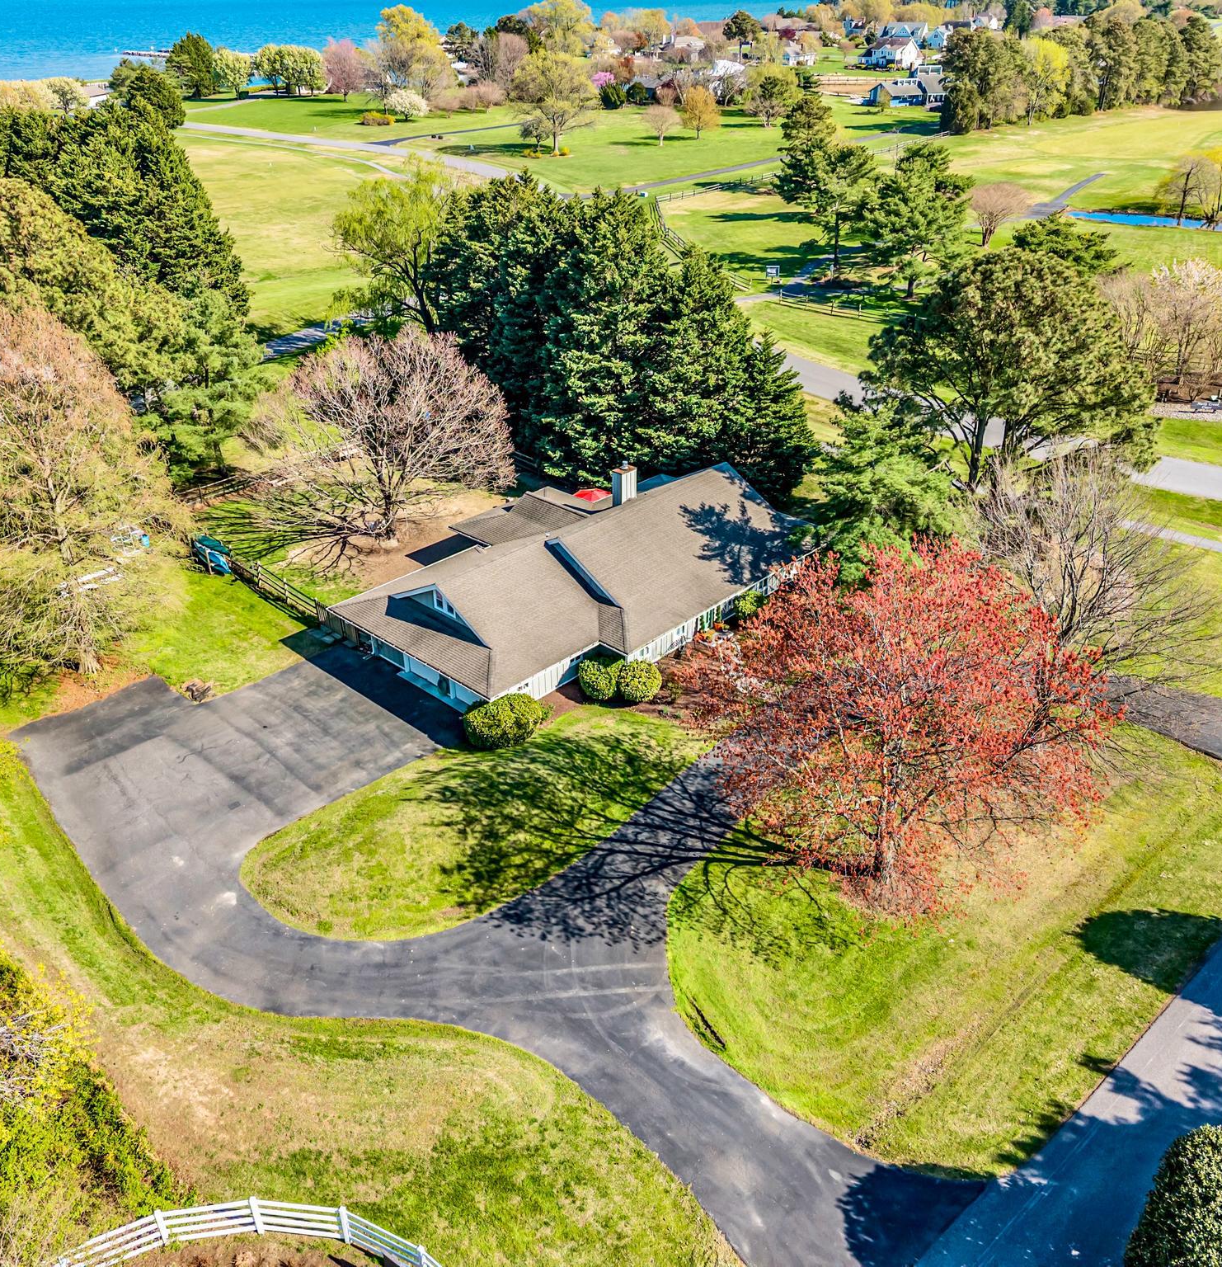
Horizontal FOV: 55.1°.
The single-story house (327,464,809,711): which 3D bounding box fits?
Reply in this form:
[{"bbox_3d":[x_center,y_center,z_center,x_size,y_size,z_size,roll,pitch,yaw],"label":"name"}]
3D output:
[{"bbox_3d":[-1.405,-3.572,56.575,15.100,5.500,22.200,25,38,37],"label":"single-story house"}]

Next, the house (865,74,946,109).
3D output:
[{"bbox_3d":[74.906,-135.070,290.468,20.000,6.500,10.000,-13,32,-22],"label":"house"}]

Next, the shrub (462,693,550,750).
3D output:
[{"bbox_3d":[-4.673,3.865,51.201,3.400,2.000,2.900,-3,30,-5],"label":"shrub"}]

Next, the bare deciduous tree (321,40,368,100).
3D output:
[{"bbox_3d":[-64.584,-135.835,282.530,11.000,13.200,11.000,0,29,0],"label":"bare deciduous tree"}]

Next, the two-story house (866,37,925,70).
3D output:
[{"bbox_3d":[90.167,-187.892,379.314,10.000,8.500,16.000,-22,36,-34],"label":"two-story house"}]

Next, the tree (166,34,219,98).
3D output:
[{"bbox_3d":[-107.070,-145.218,300.235,12.860,15.000,12.470,-9,31,-15],"label":"tree"}]

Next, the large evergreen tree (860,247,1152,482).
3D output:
[{"bbox_3d":[22.968,-15.233,68.759,15.500,13.800,15.000,0,29,0],"label":"large evergreen tree"}]

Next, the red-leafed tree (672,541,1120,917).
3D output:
[{"bbox_3d":[8.895,3.355,37.935,13.500,11.800,13.300,0,29,0],"label":"red-leafed tree"}]

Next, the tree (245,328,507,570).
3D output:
[{"bbox_3d":[-13.316,-10.920,66.957,15.390,12.000,14.930,-6,30,-10],"label":"tree"}]

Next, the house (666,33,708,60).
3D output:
[{"bbox_3d":[26.669,-207.120,415.228,15.500,6.600,12.000,0,29,0],"label":"house"}]

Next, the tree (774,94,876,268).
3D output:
[{"bbox_3d":[23.186,-48.150,126.633,10.840,17.300,10.520,5,30,9],"label":"tree"}]

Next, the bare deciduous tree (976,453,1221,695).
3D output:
[{"bbox_3d":[19.922,-0.992,48.508,10.490,13.110,10.180,13,32,22],"label":"bare deciduous tree"}]

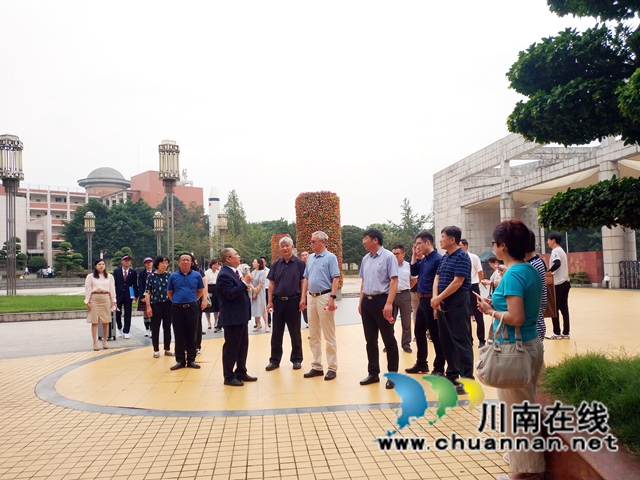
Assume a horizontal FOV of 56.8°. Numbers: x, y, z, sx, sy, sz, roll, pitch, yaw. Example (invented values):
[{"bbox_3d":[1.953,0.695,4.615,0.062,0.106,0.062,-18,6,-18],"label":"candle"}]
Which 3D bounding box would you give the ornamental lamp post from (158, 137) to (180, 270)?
[{"bbox_3d":[-9.504,-1.529,37.784,1.250,9.700,1.250,-1,-3,-14],"label":"ornamental lamp post"}]

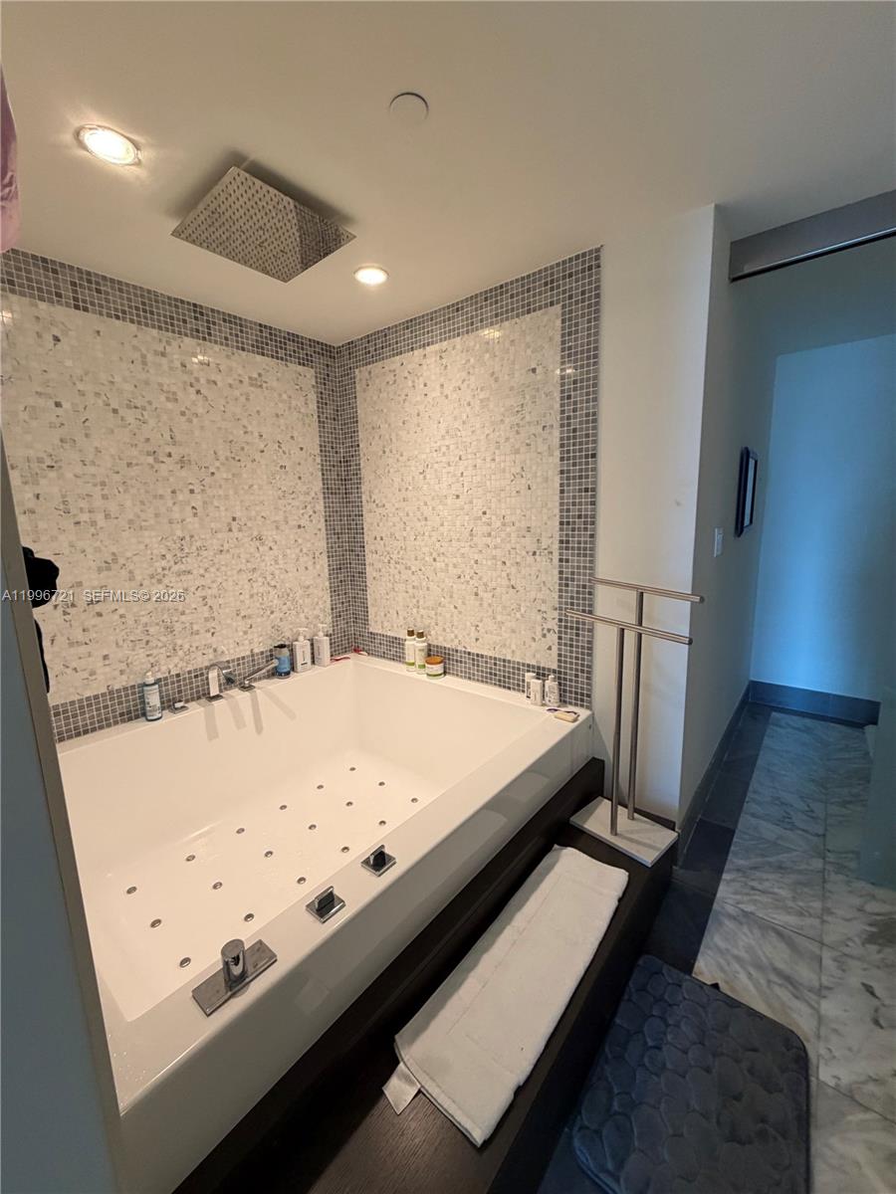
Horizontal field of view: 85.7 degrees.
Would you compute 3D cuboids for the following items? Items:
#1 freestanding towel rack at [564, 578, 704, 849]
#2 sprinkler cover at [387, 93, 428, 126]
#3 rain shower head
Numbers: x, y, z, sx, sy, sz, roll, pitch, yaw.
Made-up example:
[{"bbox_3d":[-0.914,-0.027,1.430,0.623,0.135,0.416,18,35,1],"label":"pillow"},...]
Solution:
[{"bbox_3d":[0.634,0.417,1.713,0.250,0.910,0.510,-9,12,-36],"label":"freestanding towel rack"},{"bbox_3d":[-0.088,-1.099,1.093,0.087,0.011,0.087,-2,10,0],"label":"sprinkler cover"},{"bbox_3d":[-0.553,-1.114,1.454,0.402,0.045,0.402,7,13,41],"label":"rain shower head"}]

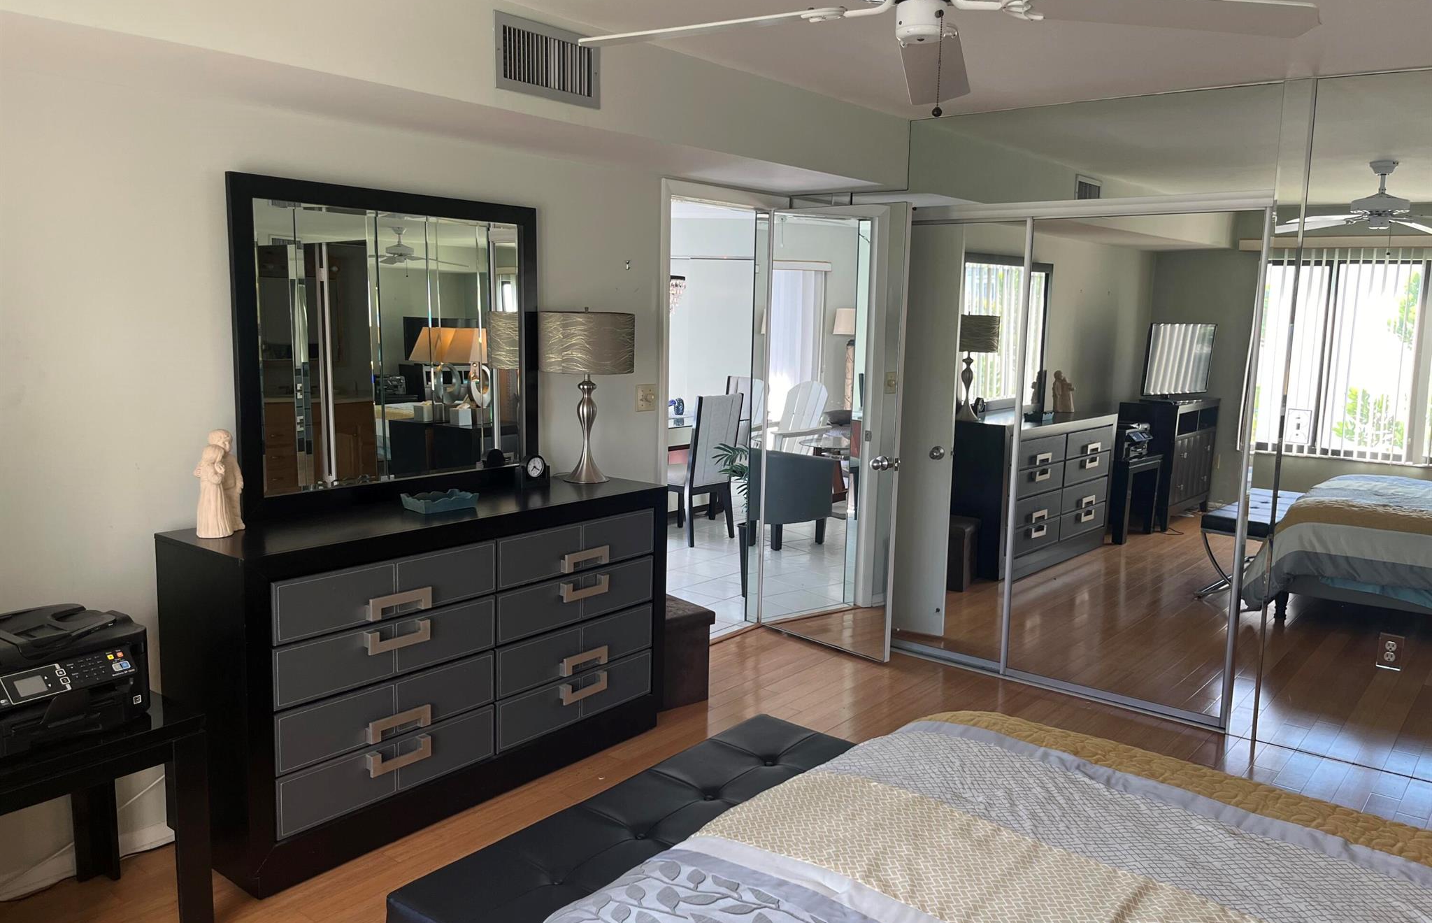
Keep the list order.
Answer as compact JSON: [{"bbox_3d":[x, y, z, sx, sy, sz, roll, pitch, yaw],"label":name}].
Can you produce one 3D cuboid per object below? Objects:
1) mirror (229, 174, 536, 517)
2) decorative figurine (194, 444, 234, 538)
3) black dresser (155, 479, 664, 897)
[{"bbox_3d":[-1.048,-0.377,3.608,0.045,1.020,1.150,7,10,39],"label":"mirror"},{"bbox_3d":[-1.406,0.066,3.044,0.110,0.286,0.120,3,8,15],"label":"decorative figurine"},{"bbox_3d":[-0.892,0.612,3.605,0.503,0.933,1.633,7,10,39],"label":"black dresser"}]

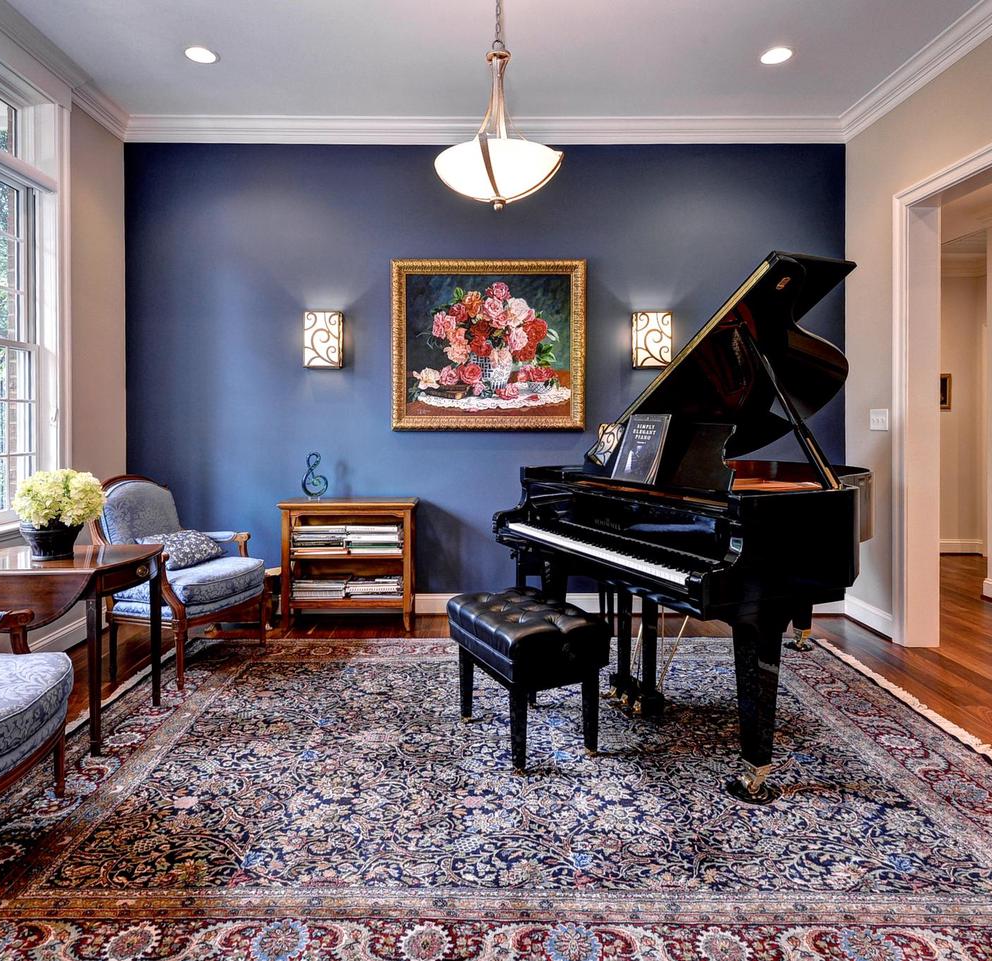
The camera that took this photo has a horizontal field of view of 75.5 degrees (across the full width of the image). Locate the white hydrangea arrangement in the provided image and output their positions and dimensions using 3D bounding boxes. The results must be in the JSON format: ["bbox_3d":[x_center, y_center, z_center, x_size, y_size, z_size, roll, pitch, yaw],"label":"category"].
[{"bbox_3d":[-1.739,0.072,2.550,0.320,0.240,0.310,0,3,-1],"label":"white hydrangea arrangement"}]

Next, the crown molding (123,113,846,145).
[{"bbox_3d":[-0.066,-2.205,4.025,4.579,0.144,0.080,0,3,-1],"label":"crown molding"}]

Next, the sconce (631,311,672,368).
[{"bbox_3d":[0.975,-0.873,4.015,0.226,0.355,0.100,0,3,-1],"label":"sconce"}]

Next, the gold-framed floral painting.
[{"bbox_3d":[-0.047,-0.849,4.040,1.221,1.073,0.050,0,3,-1],"label":"gold-framed floral painting"}]

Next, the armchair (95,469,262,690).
[{"bbox_3d":[-1.632,0.449,3.299,0.720,0.950,0.660,1,3,17],"label":"armchair"}]

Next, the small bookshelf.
[{"bbox_3d":[-0.877,0.498,3.911,0.819,0.735,0.309,0,3,-1],"label":"small bookshelf"}]

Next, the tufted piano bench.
[{"bbox_3d":[0.117,0.760,2.505,0.400,0.480,0.580,-1,3,-24],"label":"tufted piano bench"}]

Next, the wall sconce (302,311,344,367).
[{"bbox_3d":[-1.084,-0.876,4.015,0.226,0.355,0.100,0,3,-1],"label":"wall sconce"}]

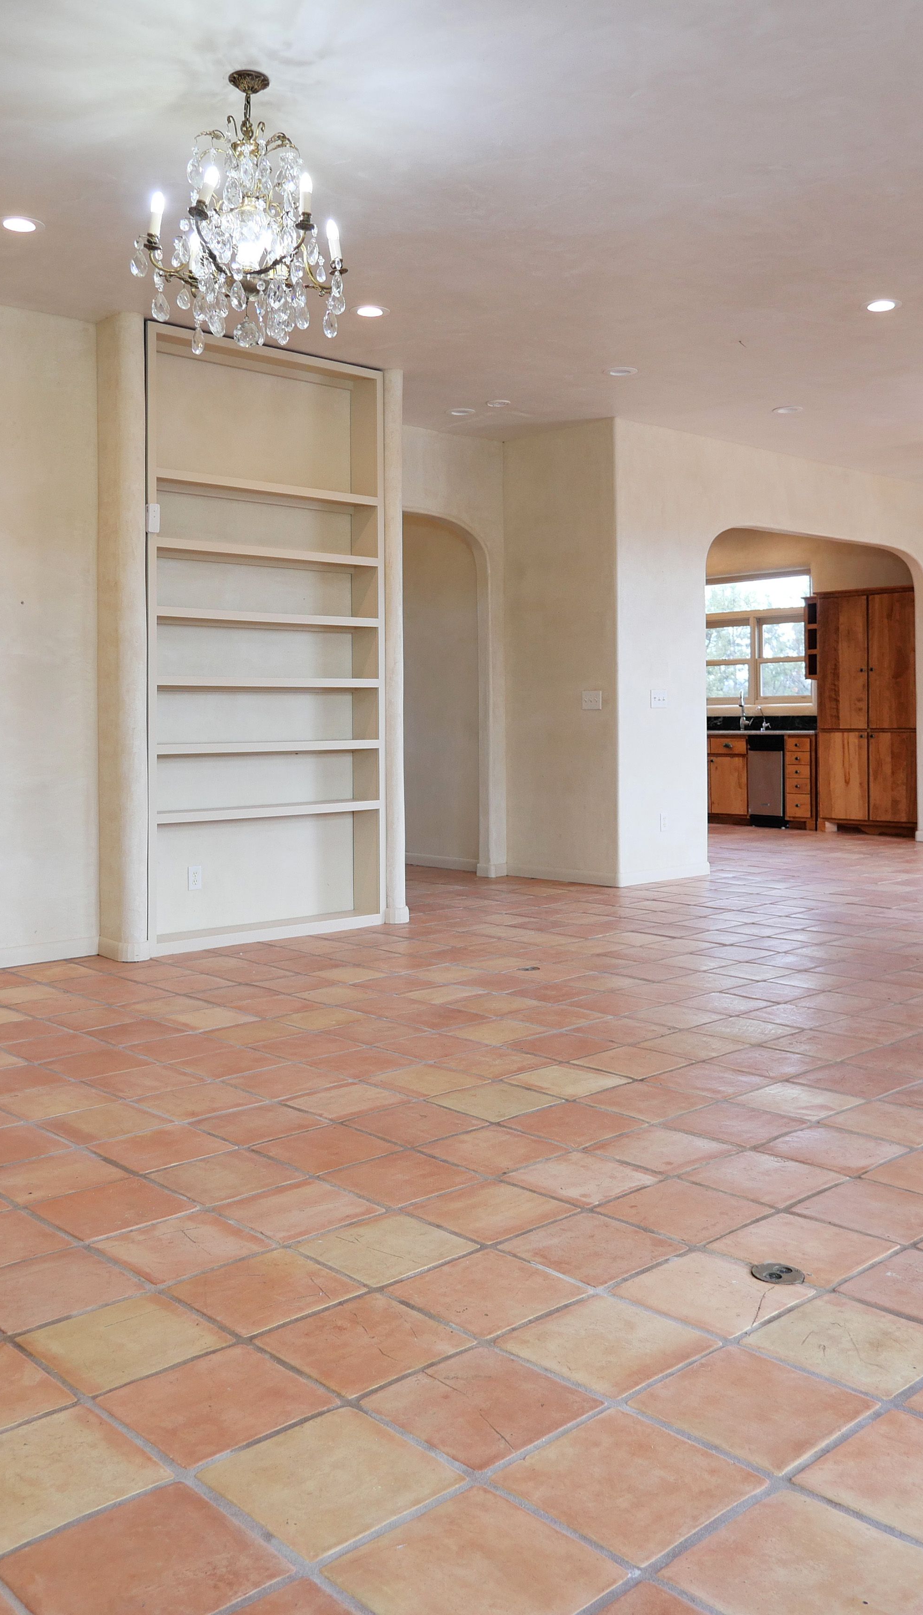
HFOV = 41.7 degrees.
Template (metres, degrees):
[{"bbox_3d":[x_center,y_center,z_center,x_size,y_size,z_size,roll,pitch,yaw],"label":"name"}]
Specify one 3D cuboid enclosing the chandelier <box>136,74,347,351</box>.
[{"bbox_3d":[-0.666,-1.795,3.659,0.650,0.830,0.650,-1,3,0],"label":"chandelier"}]

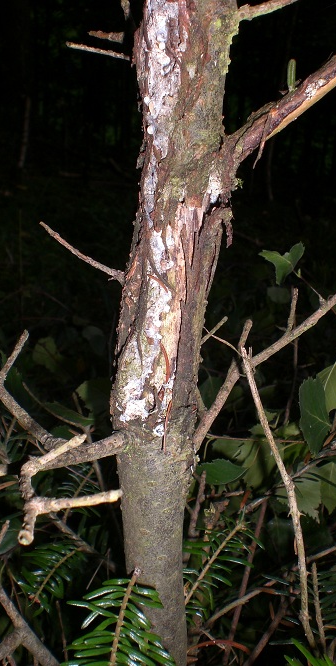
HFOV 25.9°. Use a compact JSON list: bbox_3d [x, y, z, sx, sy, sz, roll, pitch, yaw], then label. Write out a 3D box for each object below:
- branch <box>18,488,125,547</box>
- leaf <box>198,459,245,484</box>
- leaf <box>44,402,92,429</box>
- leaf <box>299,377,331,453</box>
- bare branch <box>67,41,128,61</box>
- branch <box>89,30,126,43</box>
[{"bbox_3d":[-0.063,0.119,0.470,0.067,0.037,0.040,0,15,0],"label":"branch"},{"bbox_3d":[0.045,0.116,0.610,0.038,0.022,0.025,0,15,0],"label":"leaf"},{"bbox_3d":[-0.091,0.076,0.670,0.044,0.024,0.025,0,15,0],"label":"leaf"},{"bbox_3d":[0.118,0.066,0.590,0.026,0.061,0.025,7,16,24],"label":"leaf"},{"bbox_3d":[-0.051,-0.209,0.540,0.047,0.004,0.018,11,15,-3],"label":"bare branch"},{"bbox_3d":[-0.048,-0.231,0.570,0.029,0.006,0.015,8,15,-2],"label":"branch"}]

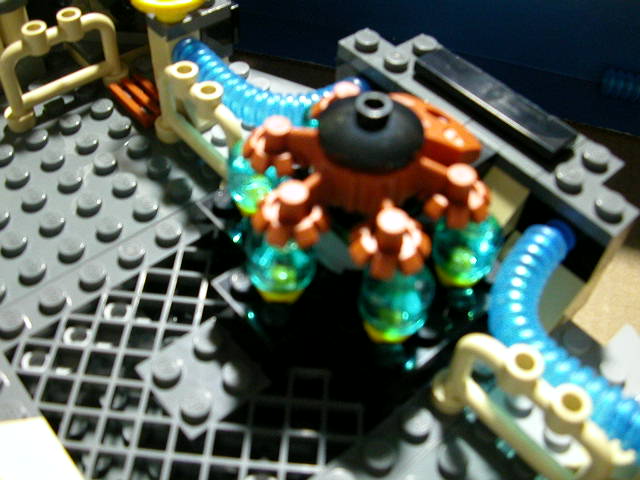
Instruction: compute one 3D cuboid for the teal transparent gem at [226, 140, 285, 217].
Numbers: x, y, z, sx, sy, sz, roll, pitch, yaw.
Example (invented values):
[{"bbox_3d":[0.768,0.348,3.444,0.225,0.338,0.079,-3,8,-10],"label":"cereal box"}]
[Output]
[{"bbox_3d":[-0.010,-0.010,0.111,0.011,0.013,0.011,8,53,-11],"label":"teal transparent gem"}]

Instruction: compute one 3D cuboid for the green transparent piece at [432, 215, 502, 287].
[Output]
[{"bbox_3d":[0.023,0.001,0.106,0.011,0.013,0.011,9,49,18],"label":"green transparent piece"}]

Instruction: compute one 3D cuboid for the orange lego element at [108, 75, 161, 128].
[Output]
[{"bbox_3d":[-0.039,-0.030,0.149,0.008,0.003,0.016,-33,59,-27],"label":"orange lego element"}]

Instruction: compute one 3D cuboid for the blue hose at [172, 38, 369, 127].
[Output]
[{"bbox_3d":[-0.011,-0.029,0.132,0.042,0.009,0.019,13,50,7],"label":"blue hose"}]

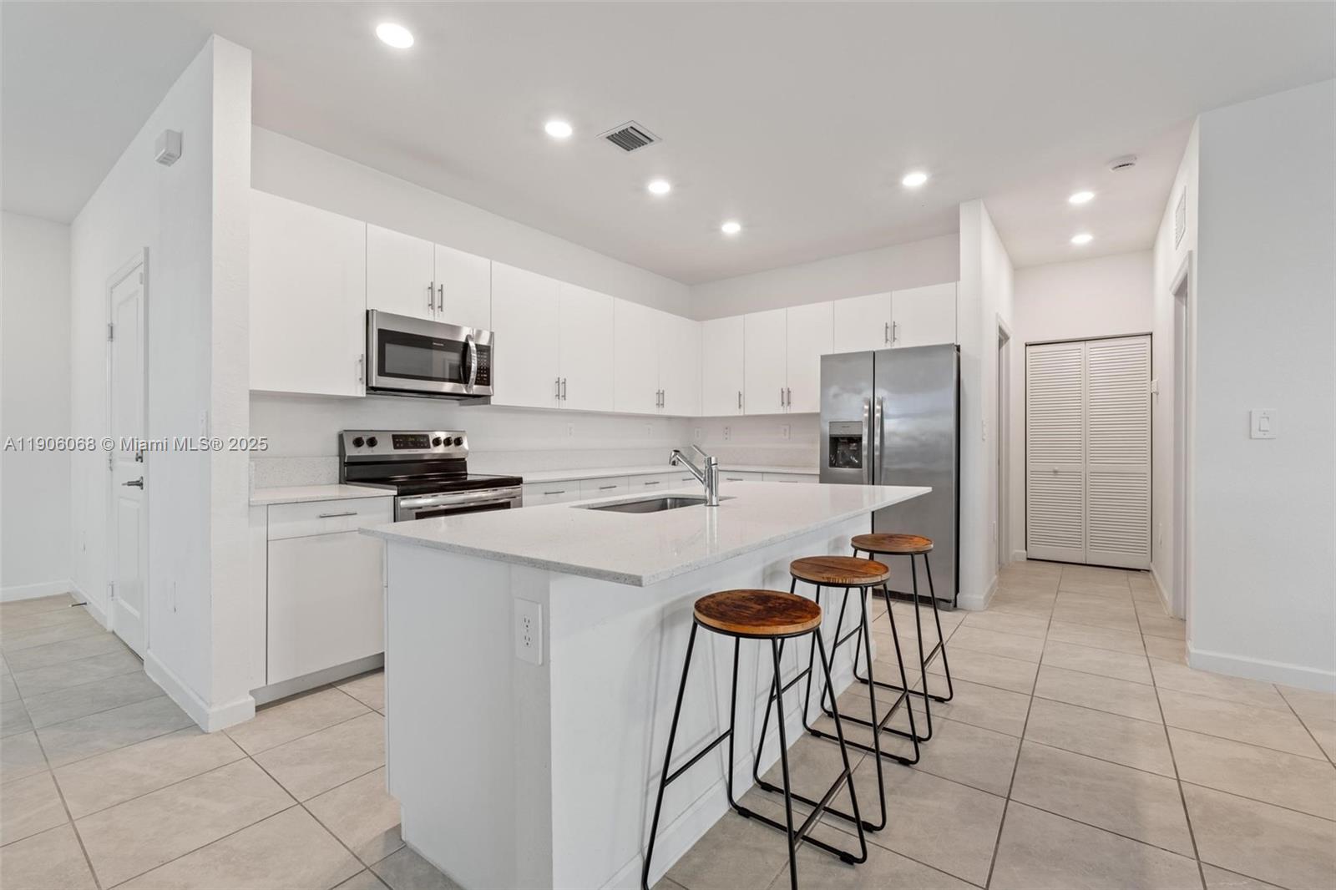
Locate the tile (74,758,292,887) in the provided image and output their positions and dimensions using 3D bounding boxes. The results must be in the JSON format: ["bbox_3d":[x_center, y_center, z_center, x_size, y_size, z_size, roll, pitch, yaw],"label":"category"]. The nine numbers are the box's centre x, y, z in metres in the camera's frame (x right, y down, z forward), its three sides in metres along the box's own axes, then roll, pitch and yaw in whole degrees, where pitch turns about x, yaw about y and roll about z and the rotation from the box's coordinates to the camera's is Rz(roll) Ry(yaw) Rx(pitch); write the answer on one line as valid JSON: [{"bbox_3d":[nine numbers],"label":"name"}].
[{"bbox_3d":[-1.476,1.131,1.709,0.445,0.010,0.445,0,0,37],"label":"tile"}]

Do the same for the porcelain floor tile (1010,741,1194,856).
[{"bbox_3d":[1.386,1.121,1.803,0.445,0.010,0.445,0,0,37],"label":"porcelain floor tile"}]

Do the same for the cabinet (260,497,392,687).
[{"bbox_3d":[-1.759,0.637,2.728,0.610,0.775,0.535,0,0,37],"label":"cabinet"}]

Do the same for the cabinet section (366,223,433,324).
[{"bbox_3d":[-1.476,-0.941,3.078,0.022,0.447,0.382,0,0,37],"label":"cabinet section"}]

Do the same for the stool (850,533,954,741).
[{"bbox_3d":[0.944,0.764,2.371,0.420,0.705,0.420,0,0,37],"label":"stool"}]

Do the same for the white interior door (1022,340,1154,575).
[{"bbox_3d":[3.795,0.071,5.058,0.885,2.002,0.035,0,0,37],"label":"white interior door"}]

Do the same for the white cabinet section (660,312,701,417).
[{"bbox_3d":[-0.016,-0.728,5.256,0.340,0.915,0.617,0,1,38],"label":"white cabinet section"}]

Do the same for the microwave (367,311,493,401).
[{"bbox_3d":[-1.452,-0.506,3.314,0.415,0.418,0.760,0,1,37],"label":"microwave"}]

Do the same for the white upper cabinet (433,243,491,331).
[{"bbox_3d":[-1.369,-0.945,3.485,0.336,0.456,0.382,0,1,37],"label":"white upper cabinet"}]

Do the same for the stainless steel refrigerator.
[{"bbox_3d":[1.736,0.220,4.231,0.915,1.780,0.820,0,0,37],"label":"stainless steel refrigerator"}]

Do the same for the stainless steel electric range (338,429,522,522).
[{"bbox_3d":[-1.333,0.520,3.232,0.705,1.204,0.760,0,1,37],"label":"stainless steel electric range"}]

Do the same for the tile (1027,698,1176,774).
[{"bbox_3d":[1.661,1.120,2.161,0.445,0.010,0.445,0,0,37],"label":"tile"}]

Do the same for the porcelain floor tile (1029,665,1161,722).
[{"bbox_3d":[1.953,1.133,2.545,0.442,0.010,0.450,0,1,37],"label":"porcelain floor tile"}]

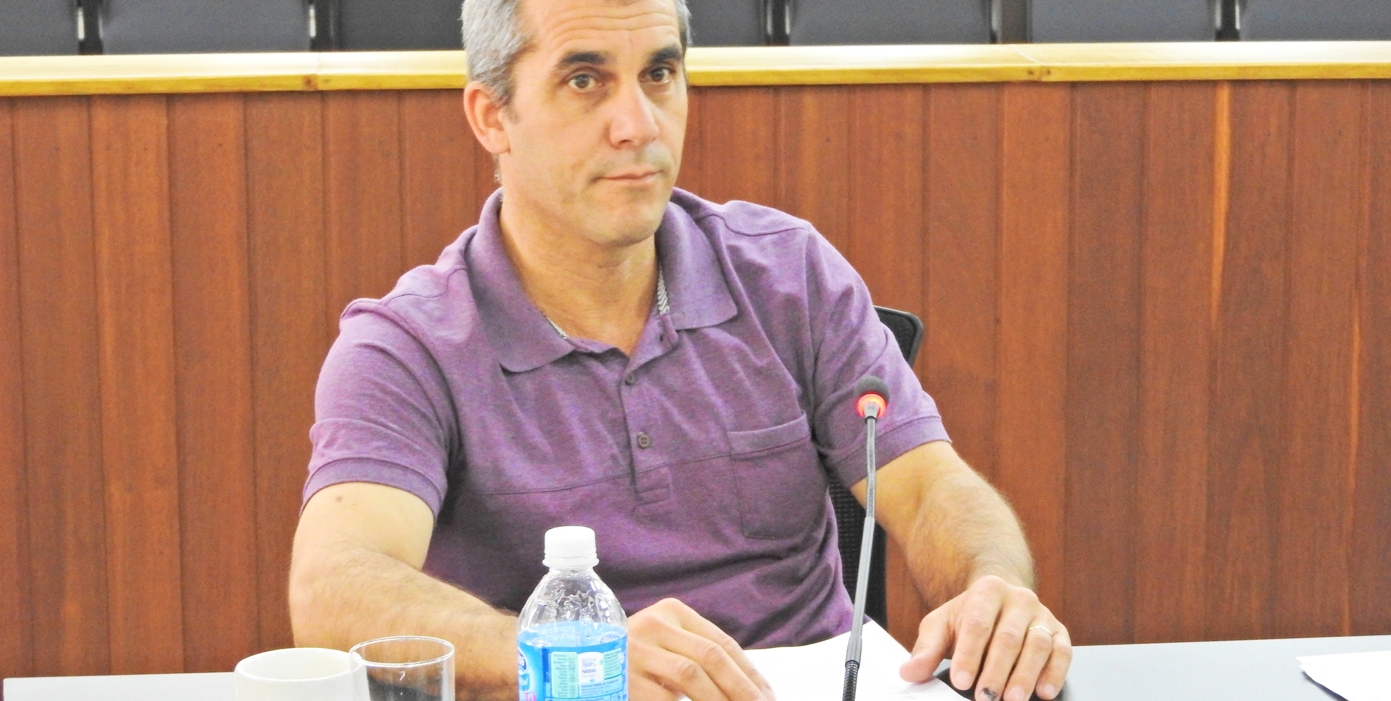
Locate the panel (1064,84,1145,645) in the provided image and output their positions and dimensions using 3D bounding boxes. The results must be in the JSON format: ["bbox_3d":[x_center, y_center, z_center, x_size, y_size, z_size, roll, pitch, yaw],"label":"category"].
[{"bbox_3d":[0.560,0.076,4.727,0.102,0.893,0.018,-1,11,-6],"label":"panel"}]

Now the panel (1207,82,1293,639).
[{"bbox_3d":[0.761,0.073,4.748,0.107,0.890,0.018,-1,11,-6],"label":"panel"}]

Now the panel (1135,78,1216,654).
[{"bbox_3d":[0.659,0.074,4.738,0.098,0.892,0.018,-1,11,-6],"label":"panel"}]

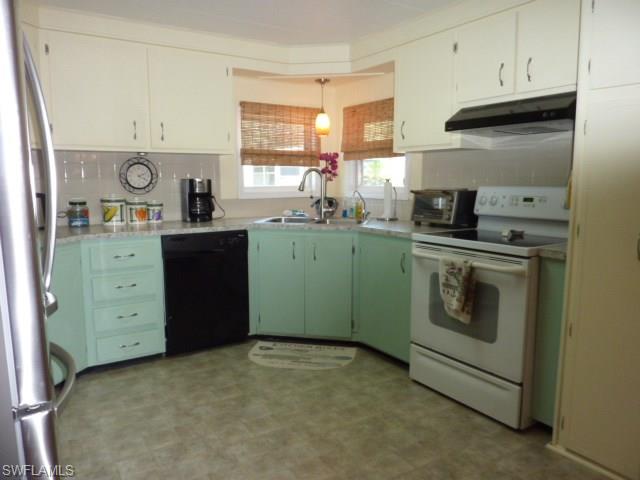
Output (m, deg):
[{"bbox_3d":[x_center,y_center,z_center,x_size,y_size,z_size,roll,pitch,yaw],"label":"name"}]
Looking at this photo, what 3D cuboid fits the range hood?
[{"bbox_3d":[1.142,-0.696,2.577,0.418,0.144,0.758,-5,8,-33],"label":"range hood"}]

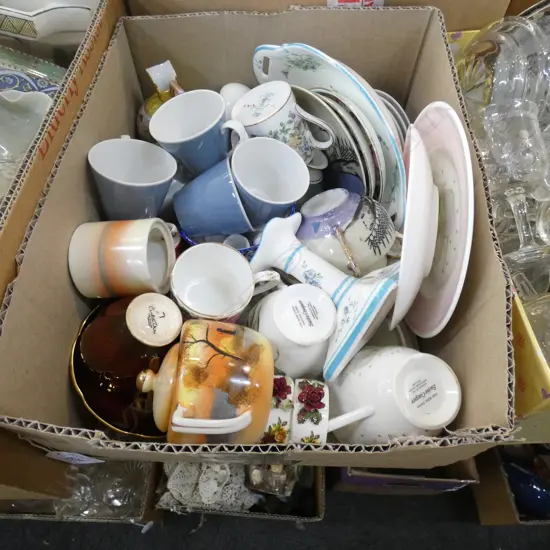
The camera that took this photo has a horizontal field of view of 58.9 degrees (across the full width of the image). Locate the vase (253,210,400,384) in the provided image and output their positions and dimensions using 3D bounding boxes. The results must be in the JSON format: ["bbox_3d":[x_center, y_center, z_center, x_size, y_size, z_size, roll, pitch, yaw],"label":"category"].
[{"bbox_3d":[0.037,0.005,0.458,0.115,0.112,0.129,-46,74,0],"label":"vase"}]

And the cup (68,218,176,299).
[{"bbox_3d":[-0.152,-0.018,0.498,0.080,0.087,0.076,-1,90,10],"label":"cup"}]

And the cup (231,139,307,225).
[{"bbox_3d":[-0.011,-0.101,0.536,0.085,0.069,0.108,29,56,-6],"label":"cup"}]

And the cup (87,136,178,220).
[{"bbox_3d":[-0.155,-0.096,0.514,0.085,0.069,0.111,3,41,-24],"label":"cup"}]

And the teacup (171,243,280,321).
[{"bbox_3d":[-0.057,0.017,0.525,0.113,0.066,0.083,-6,66,-22],"label":"teacup"}]

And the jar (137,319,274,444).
[{"bbox_3d":[-0.056,0.096,0.415,0.117,0.148,0.108,8,93,-10],"label":"jar"}]

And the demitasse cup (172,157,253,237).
[{"bbox_3d":[-0.065,-0.074,0.524,0.069,0.106,0.085,-18,88,6],"label":"demitasse cup"}]

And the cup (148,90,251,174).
[{"bbox_3d":[-0.073,-0.147,0.538,0.111,0.069,0.085,14,61,25],"label":"cup"}]

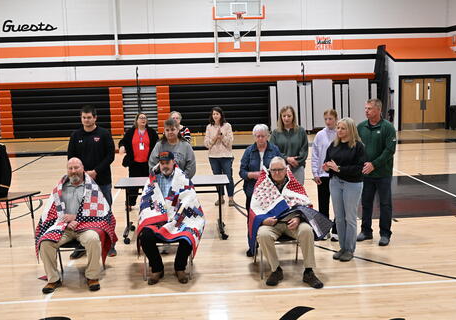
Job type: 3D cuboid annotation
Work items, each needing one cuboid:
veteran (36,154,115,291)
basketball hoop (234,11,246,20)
[{"bbox_3d":[-1.683,0.649,6.282,0.848,1.283,0.990,-3,8,-12],"label":"veteran"},{"bbox_3d":[0.429,-5.198,20.200,0.485,0.354,0.525,-2,8,-4],"label":"basketball hoop"}]

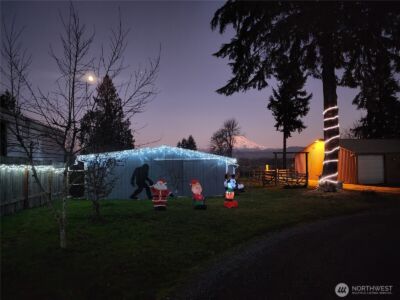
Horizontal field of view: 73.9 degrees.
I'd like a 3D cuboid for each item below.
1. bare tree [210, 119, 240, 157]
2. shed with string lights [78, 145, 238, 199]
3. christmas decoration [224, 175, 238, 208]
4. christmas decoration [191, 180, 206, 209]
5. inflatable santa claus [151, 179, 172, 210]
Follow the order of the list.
[{"bbox_3d":[5.564,-1.133,58.132,6.600,12.400,6.400,0,-3,0],"label":"bare tree"},{"bbox_3d":[-2.702,1.308,17.869,8.300,2.840,8.000,1,-3,-12],"label":"shed with string lights"},{"bbox_3d":[1.292,1.686,10.728,0.620,1.360,0.500,1,-3,-14],"label":"christmas decoration"},{"bbox_3d":[-0.061,1.764,10.674,0.640,1.200,0.500,1,-3,-21],"label":"christmas decoration"},{"bbox_3d":[-1.506,1.726,10.326,0.860,1.240,0.550,1,-3,-12],"label":"inflatable santa claus"}]

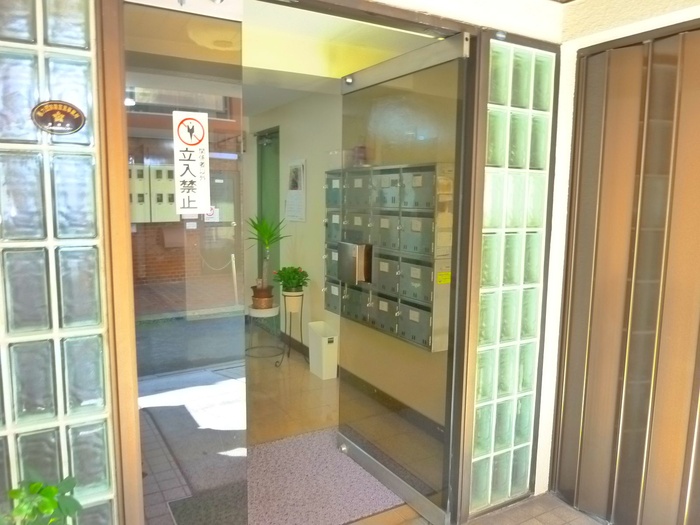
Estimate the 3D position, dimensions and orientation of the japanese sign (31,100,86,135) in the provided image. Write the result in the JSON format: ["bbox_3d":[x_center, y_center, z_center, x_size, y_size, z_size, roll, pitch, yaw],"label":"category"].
[{"bbox_3d":[-0.754,-0.377,1.312,0.127,0.088,0.015,-3,8,-29],"label":"japanese sign"}]

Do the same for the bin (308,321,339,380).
[{"bbox_3d":[-0.215,0.719,4.130,0.155,0.415,0.250,-3,8,-29],"label":"bin"}]

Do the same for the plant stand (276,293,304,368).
[{"bbox_3d":[-0.504,0.572,4.439,0.280,0.630,0.280,1,7,0],"label":"plant stand"}]

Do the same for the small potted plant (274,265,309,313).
[{"bbox_3d":[-0.509,0.234,4.399,0.300,0.400,0.290,1,7,0],"label":"small potted plant"}]

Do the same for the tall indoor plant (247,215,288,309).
[{"bbox_3d":[-0.758,-0.012,4.665,0.420,0.860,0.410,-3,8,-29],"label":"tall indoor plant"}]

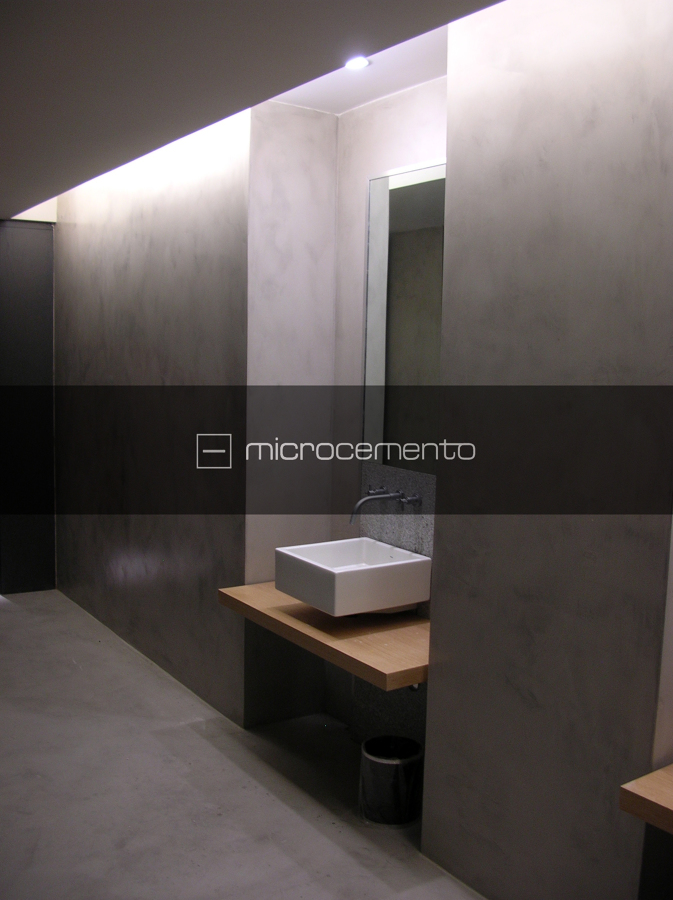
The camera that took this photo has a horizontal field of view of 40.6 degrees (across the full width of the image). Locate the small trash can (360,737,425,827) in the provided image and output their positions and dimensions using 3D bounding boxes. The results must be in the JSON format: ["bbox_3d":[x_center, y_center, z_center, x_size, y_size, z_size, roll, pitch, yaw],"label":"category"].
[{"bbox_3d":[0.193,1.143,3.162,0.218,0.215,0.218,1,6,0],"label":"small trash can"}]

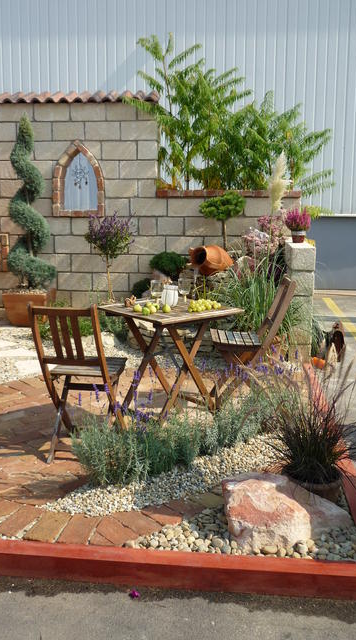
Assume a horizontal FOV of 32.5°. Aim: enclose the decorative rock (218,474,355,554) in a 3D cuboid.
[{"bbox_3d":[0.454,0.799,2.600,0.530,0.220,0.370,1,10,6],"label":"decorative rock"}]

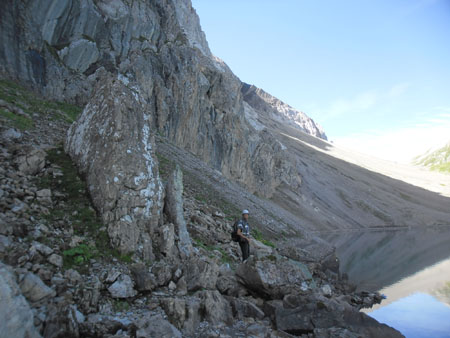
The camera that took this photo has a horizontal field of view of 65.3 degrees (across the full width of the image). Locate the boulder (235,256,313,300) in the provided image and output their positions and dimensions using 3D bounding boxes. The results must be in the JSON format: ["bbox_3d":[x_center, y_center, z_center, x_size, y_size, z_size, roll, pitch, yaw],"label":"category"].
[{"bbox_3d":[1.480,3.169,10.500,2.150,1.050,1.500,1,-9,-6],"label":"boulder"}]

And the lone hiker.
[{"bbox_3d":[0.608,2.175,11.350,0.420,1.710,0.520,-7,-12,38],"label":"lone hiker"}]

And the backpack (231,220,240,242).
[{"bbox_3d":[0.396,2.047,11.500,0.300,0.600,0.340,-7,-12,38],"label":"backpack"}]

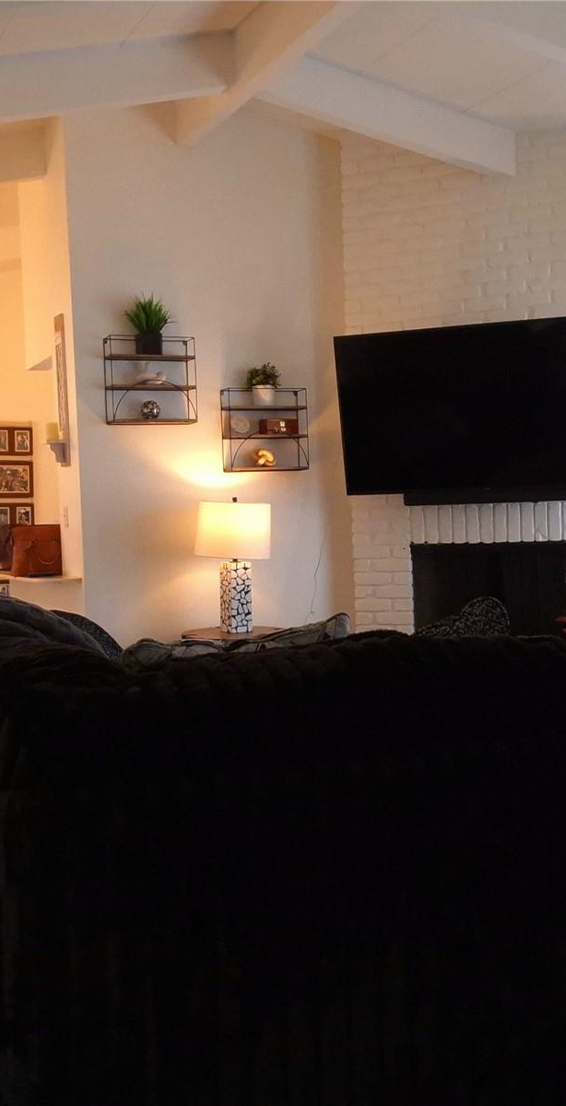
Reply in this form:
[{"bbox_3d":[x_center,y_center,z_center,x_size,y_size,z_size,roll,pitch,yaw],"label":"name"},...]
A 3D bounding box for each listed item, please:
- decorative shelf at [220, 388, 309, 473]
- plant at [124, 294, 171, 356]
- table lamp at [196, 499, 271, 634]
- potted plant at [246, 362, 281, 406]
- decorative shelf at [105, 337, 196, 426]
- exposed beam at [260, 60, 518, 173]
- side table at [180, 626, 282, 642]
[{"bbox_3d":[-0.090,-0.628,6.100,0.430,0.415,0.130,-3,3,-24],"label":"decorative shelf"},{"bbox_3d":[-0.673,-1.141,5.980,0.230,0.298,0.200,-3,3,-24],"label":"plant"},{"bbox_3d":[-0.235,0.062,5.934,0.370,0.669,0.360,-3,3,-24],"label":"table lamp"},{"bbox_3d":[-0.098,-0.857,6.066,0.175,0.222,0.165,-2,3,0],"label":"potted plant"},{"bbox_3d":[-0.645,-0.842,5.840,0.425,0.410,0.130,-3,3,-24],"label":"decorative shelf"},{"bbox_3d":[0.527,-2.109,5.767,1.427,0.228,0.090,9,-2,-24],"label":"exposed beam"},{"bbox_3d":[-0.217,0.672,5.861,0.550,0.570,0.550,-3,3,-24],"label":"side table"}]

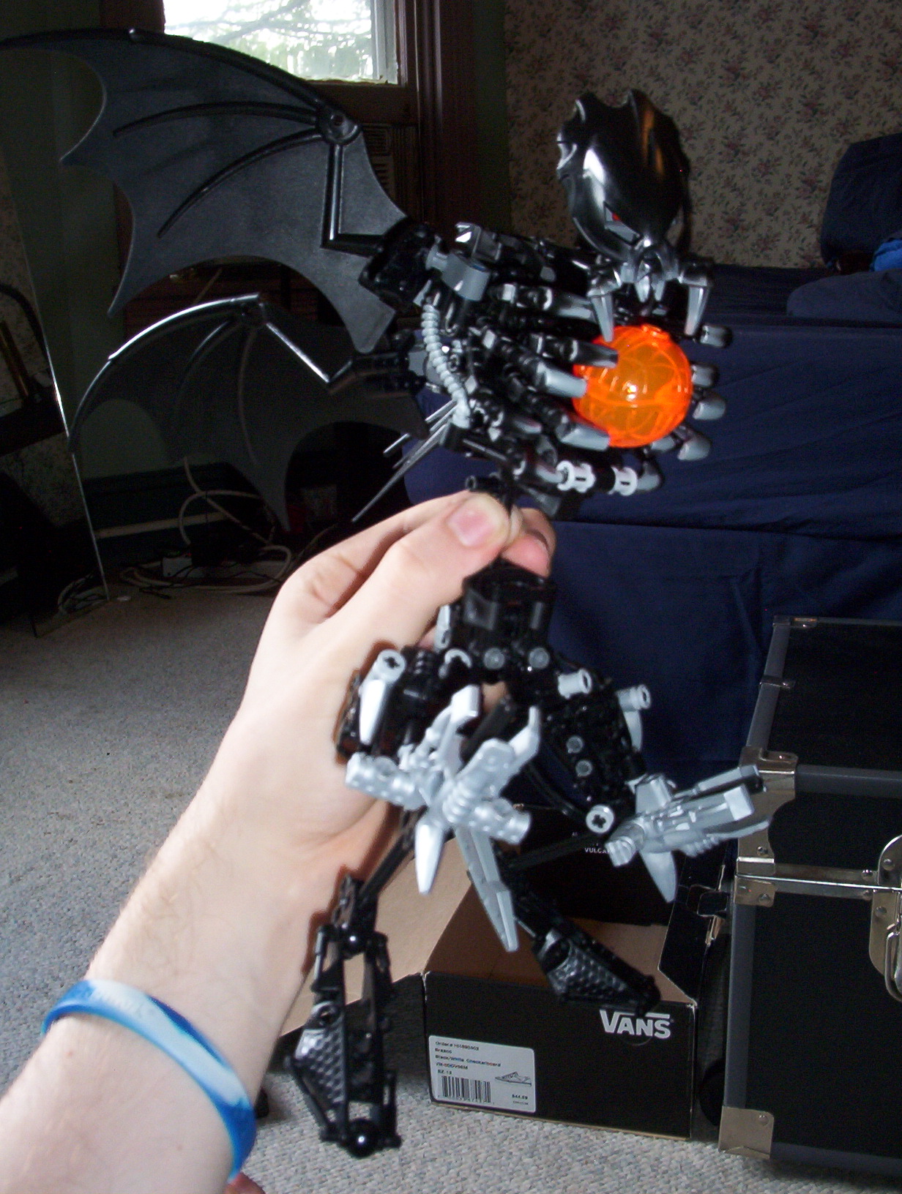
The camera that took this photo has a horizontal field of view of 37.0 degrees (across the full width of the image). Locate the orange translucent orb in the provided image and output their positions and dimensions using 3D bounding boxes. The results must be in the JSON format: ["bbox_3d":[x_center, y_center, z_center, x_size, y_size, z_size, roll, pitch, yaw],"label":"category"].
[{"bbox_3d":[0.050,-0.058,0.370,0.034,0.034,0.034,-2,24,0],"label":"orange translucent orb"}]

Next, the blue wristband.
[{"bbox_3d":[-0.083,0.134,0.357,0.061,0.072,0.013,-8,23,21],"label":"blue wristband"}]

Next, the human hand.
[{"bbox_3d":[-0.021,0.024,0.415,0.088,0.123,0.090,12,-15,12],"label":"human hand"}]

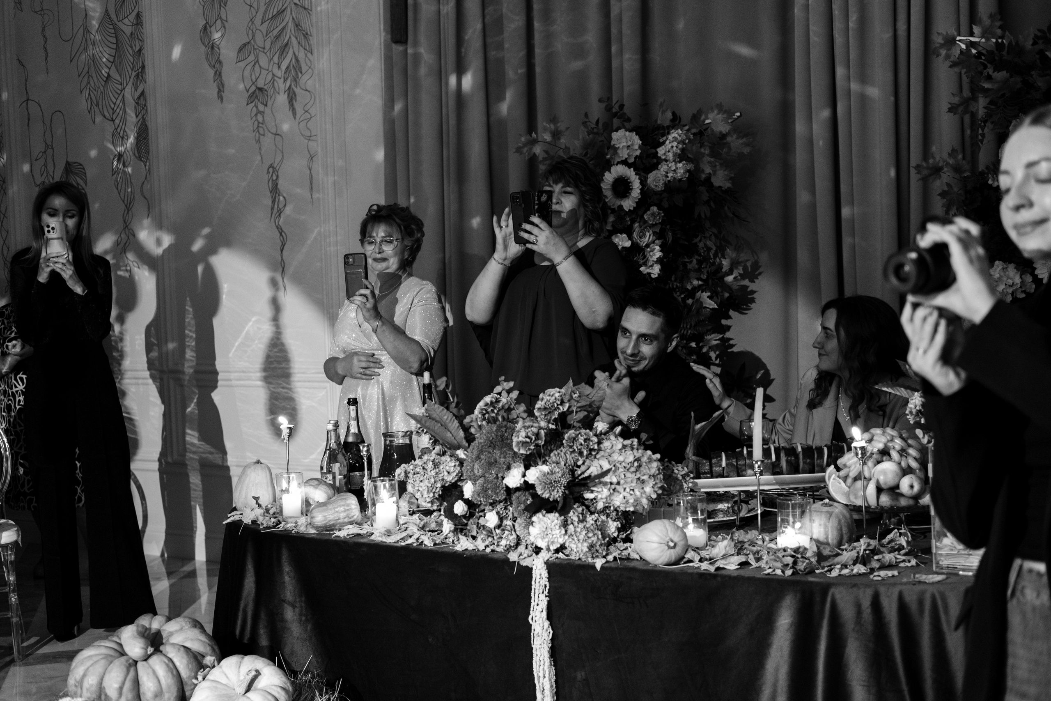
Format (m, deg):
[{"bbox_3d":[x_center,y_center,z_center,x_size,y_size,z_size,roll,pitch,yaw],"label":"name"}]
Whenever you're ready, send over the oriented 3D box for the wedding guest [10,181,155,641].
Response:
[{"bbox_3d":[-1.711,0.218,5.955,0.540,1.710,0.420,-2,5,-9],"label":"wedding guest"}]

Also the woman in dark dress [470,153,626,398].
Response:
[{"bbox_3d":[0.100,0.228,5.157,0.560,1.725,0.500,1,5,27],"label":"woman in dark dress"}]

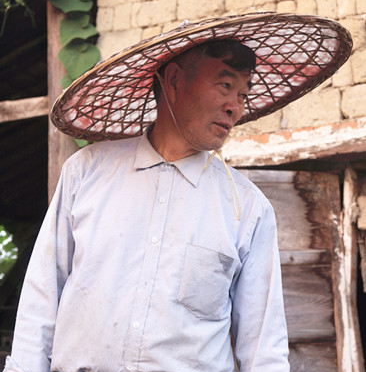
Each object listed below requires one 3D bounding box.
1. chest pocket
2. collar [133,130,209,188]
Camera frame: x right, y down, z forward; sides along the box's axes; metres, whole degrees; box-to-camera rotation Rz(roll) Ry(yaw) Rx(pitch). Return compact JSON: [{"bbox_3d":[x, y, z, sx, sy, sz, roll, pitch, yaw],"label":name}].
[{"bbox_3d":[0.044,0.182,1.990,0.112,0.132,0.025,12,-9,-22],"label":"chest pocket"},{"bbox_3d":[-0.021,-0.056,2.060,0.145,0.100,0.140,10,-5,-2],"label":"collar"}]

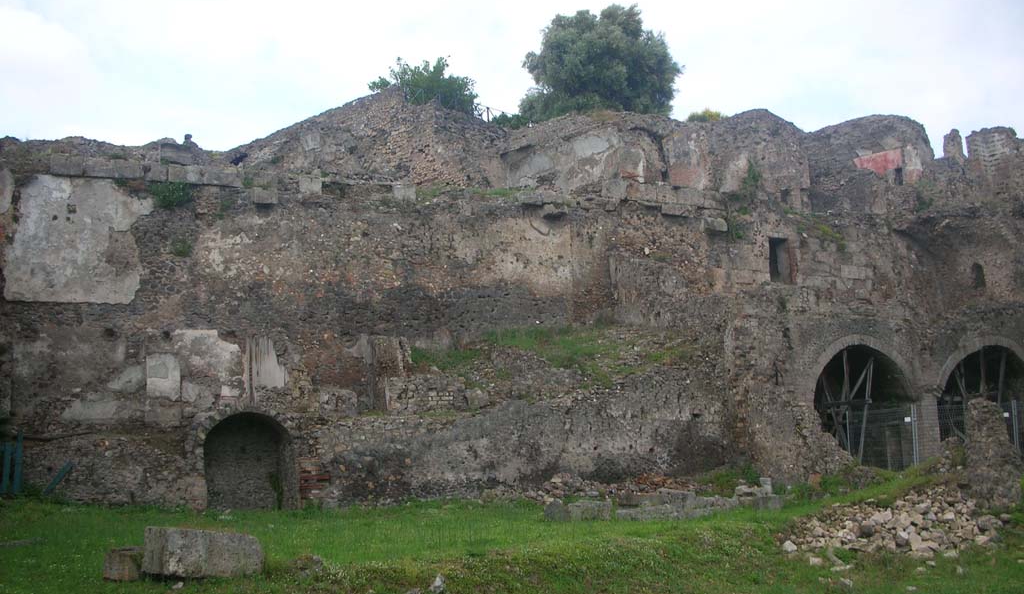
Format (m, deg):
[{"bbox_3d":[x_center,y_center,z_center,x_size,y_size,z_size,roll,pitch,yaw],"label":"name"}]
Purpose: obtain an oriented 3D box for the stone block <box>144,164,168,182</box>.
[{"bbox_3d":[-9.584,-3.343,27.913,0.620,0.440,0.550,2,-9,-17],"label":"stone block"}]

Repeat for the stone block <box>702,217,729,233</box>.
[{"bbox_3d":[7.133,-2.516,37.175,1.035,0.474,0.600,1,-8,-22],"label":"stone block"}]

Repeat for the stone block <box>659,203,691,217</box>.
[{"bbox_3d":[5.693,-3.003,36.851,1.172,0.399,0.550,2,-8,-23],"label":"stone block"}]

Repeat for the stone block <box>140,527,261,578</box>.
[{"bbox_3d":[-4.433,3.672,14.964,1.650,0.620,0.720,0,-8,-12],"label":"stone block"}]

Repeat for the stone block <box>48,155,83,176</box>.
[{"bbox_3d":[-12.582,-3.639,29.251,0.862,0.494,0.550,2,-8,-23],"label":"stone block"}]

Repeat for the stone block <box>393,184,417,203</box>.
[{"bbox_3d":[-3.085,-2.970,29.853,0.630,0.480,0.500,2,-9,-17],"label":"stone block"}]

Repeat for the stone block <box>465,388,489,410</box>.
[{"bbox_3d":[-1.036,3.012,30.563,0.616,0.585,0.550,0,-8,-15],"label":"stone block"}]

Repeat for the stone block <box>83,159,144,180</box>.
[{"bbox_3d":[-10.623,-3.372,27.601,1.600,0.430,0.550,2,-9,-17],"label":"stone block"}]

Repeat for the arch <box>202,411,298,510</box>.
[{"bbox_3d":[-6.948,4.358,27.511,2.500,2.600,1.100,2,-9,-17],"label":"arch"}]

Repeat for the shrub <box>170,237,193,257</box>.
[{"bbox_3d":[-9.525,-1.388,29.782,0.595,0.554,0.400,2,-8,-23],"label":"shrub"}]

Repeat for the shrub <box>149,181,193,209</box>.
[{"bbox_3d":[-9.036,-2.686,27.397,1.150,0.720,0.600,2,-9,-17],"label":"shrub"}]

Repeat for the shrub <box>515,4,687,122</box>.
[{"bbox_3d":[3.604,-9.465,42.603,6.600,5.200,5.800,2,-9,-17],"label":"shrub"}]

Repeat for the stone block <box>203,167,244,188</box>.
[{"bbox_3d":[-8.616,-3.460,30.751,1.112,0.478,0.550,2,-8,-23],"label":"stone block"}]

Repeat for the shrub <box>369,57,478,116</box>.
[{"bbox_3d":[-3.219,-7.656,37.657,4.000,2.200,3.000,2,-9,-17],"label":"shrub"}]

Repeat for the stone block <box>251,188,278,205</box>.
[{"bbox_3d":[-7.429,-2.950,30.951,0.788,0.449,0.550,2,-8,-23],"label":"stone block"}]

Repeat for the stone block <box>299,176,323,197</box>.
[{"bbox_3d":[-6.239,-3.362,31.828,0.688,0.499,0.500,2,-8,-23],"label":"stone block"}]

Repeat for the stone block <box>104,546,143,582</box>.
[{"bbox_3d":[-4.627,3.178,12.300,0.390,0.400,0.420,-1,-9,0],"label":"stone block"}]

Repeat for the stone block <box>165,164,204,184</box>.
[{"bbox_3d":[-8.882,-3.314,28.125,0.980,0.450,0.550,2,-9,-17],"label":"stone block"}]

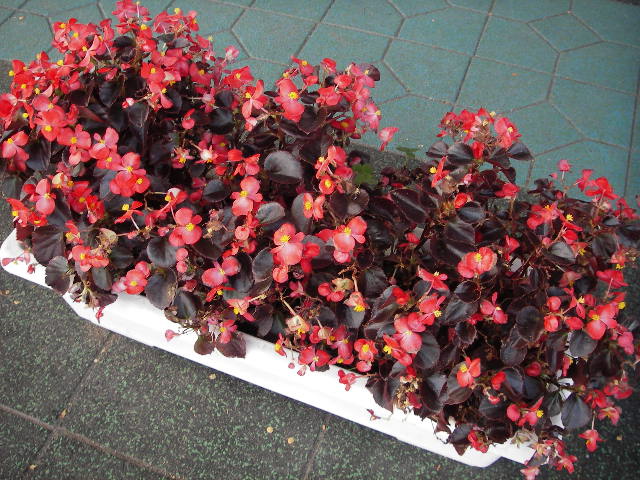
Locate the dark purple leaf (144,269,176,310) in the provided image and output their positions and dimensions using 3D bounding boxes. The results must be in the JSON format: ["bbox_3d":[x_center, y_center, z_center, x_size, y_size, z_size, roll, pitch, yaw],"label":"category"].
[{"bbox_3d":[-0.224,0.068,0.988,0.046,0.014,0.054,-6,76,-11],"label":"dark purple leaf"}]

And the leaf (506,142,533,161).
[{"bbox_3d":[0.285,-0.126,1.002,0.043,0.012,0.036,23,49,16],"label":"leaf"}]

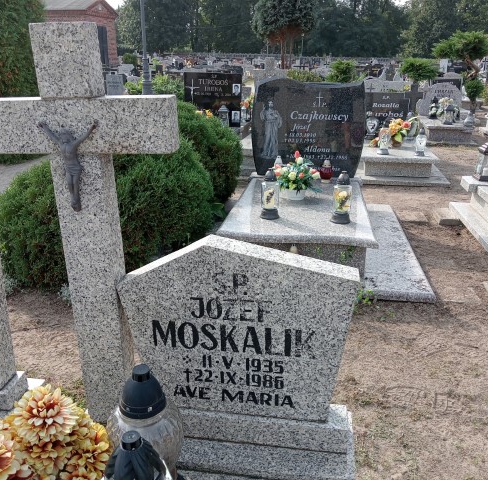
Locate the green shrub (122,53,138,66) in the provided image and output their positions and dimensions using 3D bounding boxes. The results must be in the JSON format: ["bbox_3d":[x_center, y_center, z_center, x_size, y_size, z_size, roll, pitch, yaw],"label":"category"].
[{"bbox_3d":[-5.207,-8.179,23.696,0.678,0.700,0.680,3,19,8],"label":"green shrub"}]

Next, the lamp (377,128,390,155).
[{"bbox_3d":[1.772,-1.242,6.513,0.130,0.320,0.130,2,20,8],"label":"lamp"}]

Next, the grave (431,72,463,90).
[{"bbox_3d":[6.034,-4.627,15.364,0.905,0.651,0.150,3,20,9],"label":"grave"}]

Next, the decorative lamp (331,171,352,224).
[{"bbox_3d":[0.653,-0.288,3.449,0.125,0.335,0.125,3,19,8],"label":"decorative lamp"}]

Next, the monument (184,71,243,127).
[{"bbox_3d":[-0.447,-2.102,7.743,0.879,0.792,0.100,3,19,8],"label":"monument"}]

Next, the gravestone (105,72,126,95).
[{"bbox_3d":[-4.020,-4.802,16.317,0.620,0.840,0.200,0,19,3],"label":"gravestone"}]

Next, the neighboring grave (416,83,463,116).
[{"bbox_3d":[3.865,-2.775,10.240,0.858,0.628,0.130,3,19,8],"label":"neighboring grave"}]

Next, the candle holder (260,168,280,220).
[{"bbox_3d":[0.177,-0.314,3.517,0.125,0.335,0.125,3,19,8],"label":"candle holder"}]

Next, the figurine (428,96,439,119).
[{"bbox_3d":[3.708,-2.562,10.040,0.215,0.401,0.180,3,20,9],"label":"figurine"}]

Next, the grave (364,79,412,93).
[{"bbox_3d":[2.951,-2.955,10.639,0.945,0.714,0.120,3,20,9],"label":"grave"}]

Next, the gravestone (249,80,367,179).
[{"bbox_3d":[0.559,-0.974,4.506,0.964,0.842,0.100,3,20,9],"label":"gravestone"}]

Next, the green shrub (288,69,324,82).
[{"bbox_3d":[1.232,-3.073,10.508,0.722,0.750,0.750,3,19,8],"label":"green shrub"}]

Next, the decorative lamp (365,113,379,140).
[{"bbox_3d":[1.929,-1.706,7.762,0.190,0.380,0.140,3,19,8],"label":"decorative lamp"}]

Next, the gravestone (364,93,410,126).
[{"bbox_3d":[2.039,-1.786,7.366,0.633,0.618,0.100,3,20,9],"label":"gravestone"}]

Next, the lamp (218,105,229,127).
[{"bbox_3d":[-0.318,-1.908,8.020,0.185,0.360,0.185,2,20,8],"label":"lamp"}]

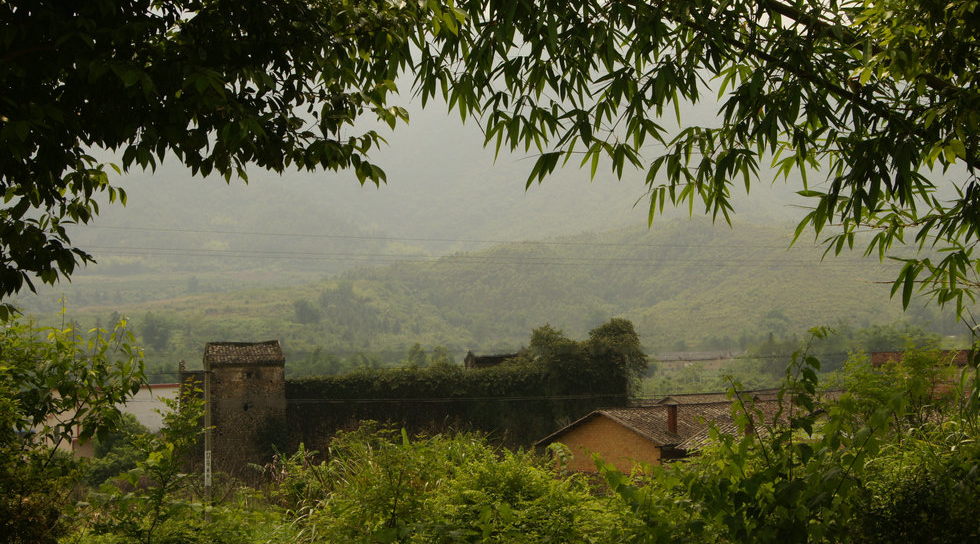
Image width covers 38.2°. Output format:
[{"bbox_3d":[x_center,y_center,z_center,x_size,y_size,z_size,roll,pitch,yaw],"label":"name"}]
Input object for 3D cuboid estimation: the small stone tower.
[{"bbox_3d":[-14.880,8.200,85.500,4.600,8.000,4.400,0,1,-16],"label":"small stone tower"}]

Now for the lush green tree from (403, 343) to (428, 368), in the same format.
[{"bbox_3d":[-12.100,14.600,230.000,4.200,6.000,4.200,0,1,-16],"label":"lush green tree"}]

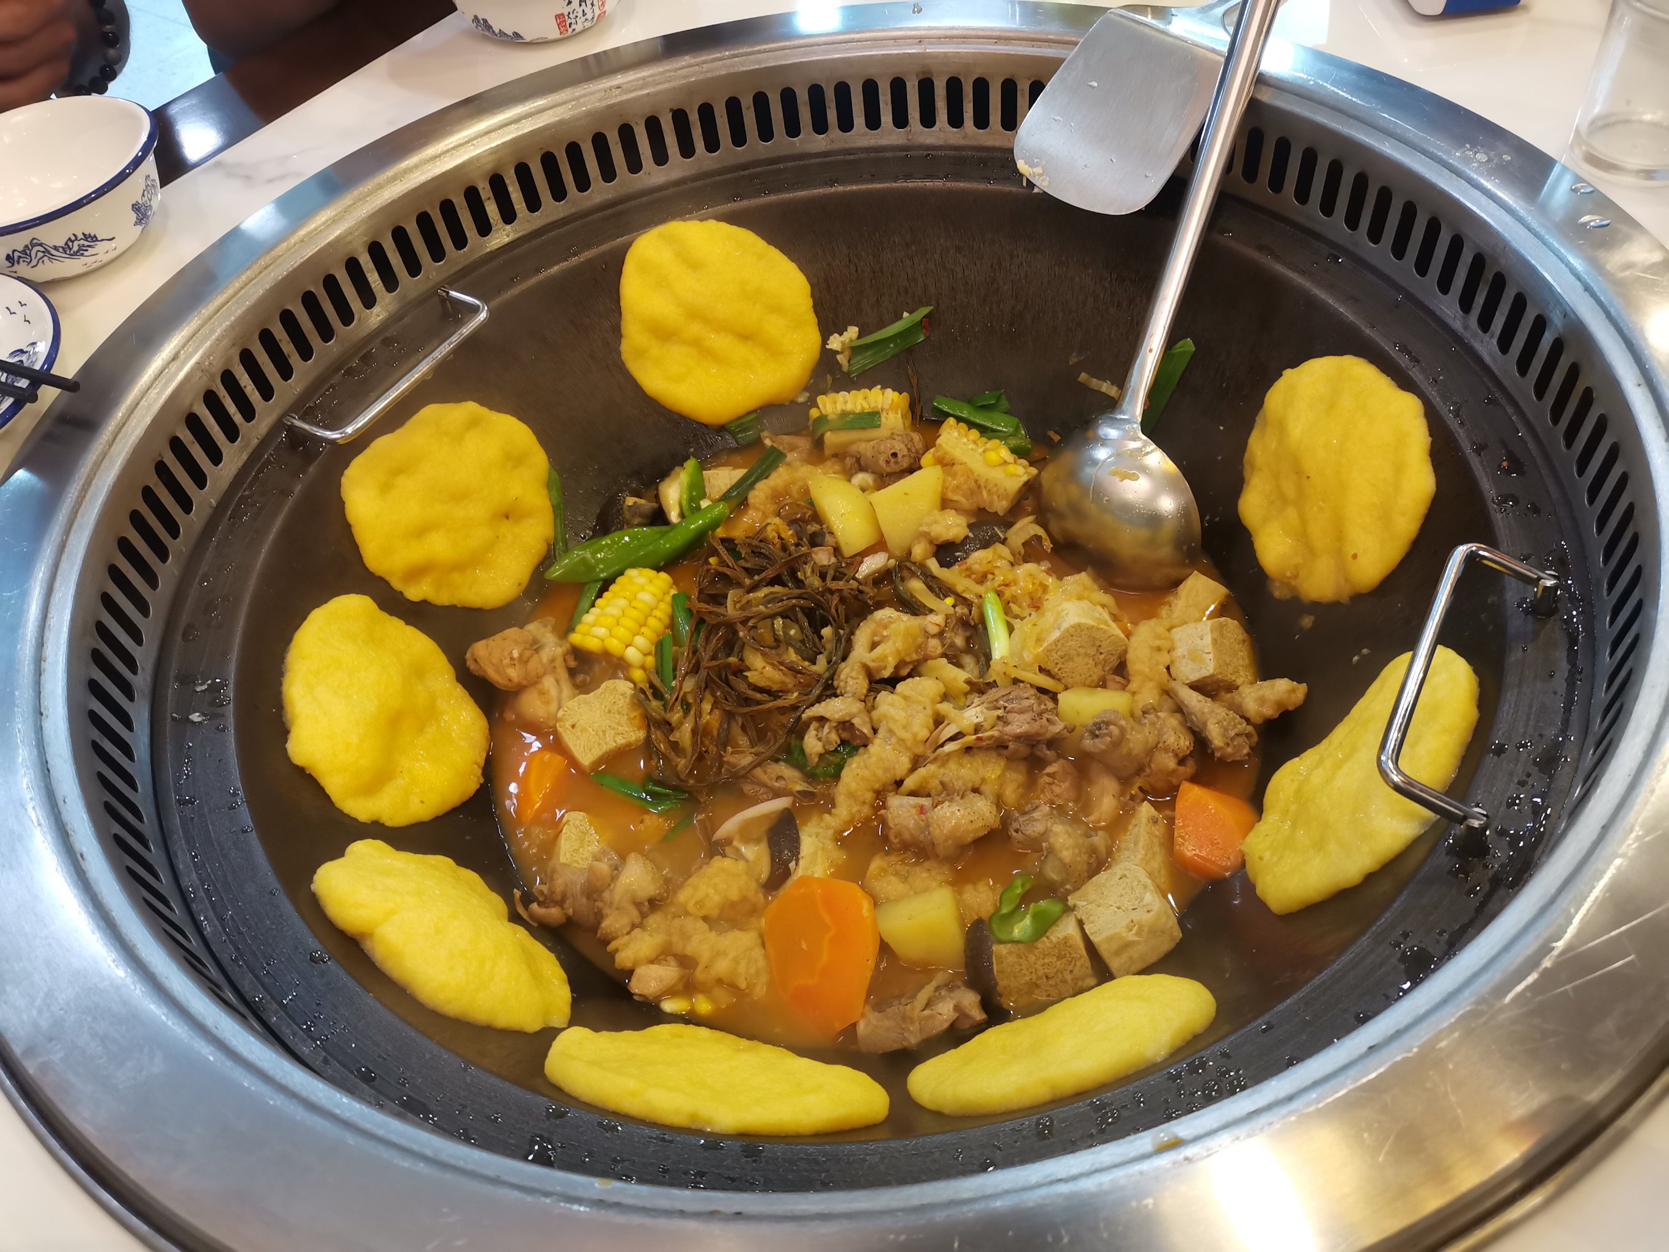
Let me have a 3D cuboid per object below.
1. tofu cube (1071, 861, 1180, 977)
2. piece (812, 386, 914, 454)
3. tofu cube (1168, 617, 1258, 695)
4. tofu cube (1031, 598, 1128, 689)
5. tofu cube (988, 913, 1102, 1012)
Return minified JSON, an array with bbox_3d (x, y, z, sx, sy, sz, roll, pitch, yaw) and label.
[{"bbox_3d":[0.133,0.134,0.574,0.034,0.031,0.031,-30,36,0],"label":"tofu cube"},{"bbox_3d":[0.017,-0.130,0.810,0.062,0.028,0.044,-5,95,2],"label":"piece"},{"bbox_3d":[0.198,0.015,0.660,0.029,0.029,0.031,5,78,-32],"label":"tofu cube"},{"bbox_3d":[0.129,0.007,0.661,0.034,0.029,0.027,25,30,-28],"label":"tofu cube"},{"bbox_3d":[0.094,0.151,0.569,0.038,0.033,0.031,-16,87,11],"label":"tofu cube"}]

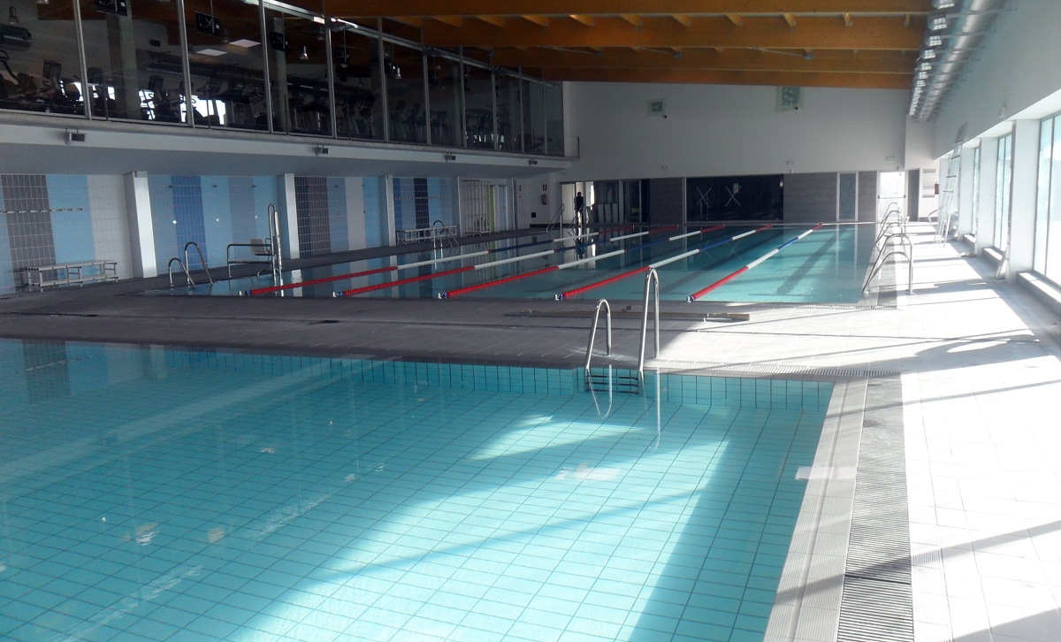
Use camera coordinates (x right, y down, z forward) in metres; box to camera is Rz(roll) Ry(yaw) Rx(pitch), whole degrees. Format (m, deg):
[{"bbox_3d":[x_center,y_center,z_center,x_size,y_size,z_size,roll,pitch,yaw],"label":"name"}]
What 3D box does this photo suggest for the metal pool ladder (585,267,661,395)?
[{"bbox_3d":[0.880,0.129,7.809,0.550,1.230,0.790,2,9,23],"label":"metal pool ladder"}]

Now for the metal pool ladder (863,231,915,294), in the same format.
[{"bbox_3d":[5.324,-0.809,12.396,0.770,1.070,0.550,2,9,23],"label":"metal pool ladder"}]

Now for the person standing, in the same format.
[{"bbox_3d":[2.535,-5.777,42.704,0.540,1.770,0.360,0,9,15],"label":"person standing"}]

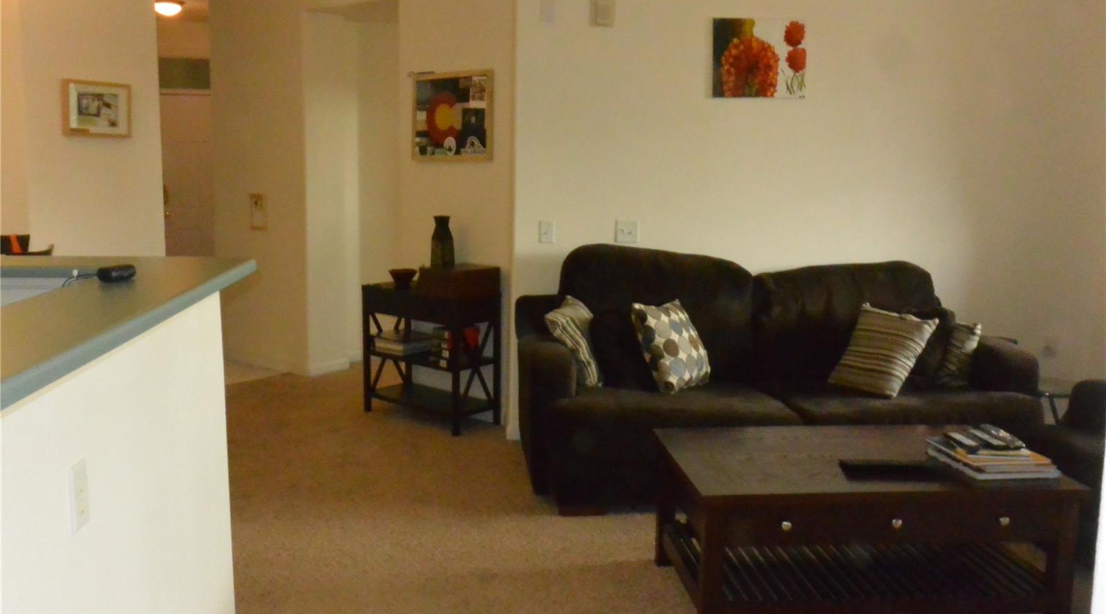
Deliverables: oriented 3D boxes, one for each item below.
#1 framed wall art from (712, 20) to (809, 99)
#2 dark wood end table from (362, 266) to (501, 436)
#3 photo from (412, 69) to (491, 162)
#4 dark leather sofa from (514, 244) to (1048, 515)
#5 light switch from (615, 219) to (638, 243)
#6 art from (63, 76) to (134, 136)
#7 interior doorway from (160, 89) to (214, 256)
[{"bbox_3d":[1.037,-1.241,5.063,0.474,0.392,0.030,1,9,-2],"label":"framed wall art"},{"bbox_3d":[-0.679,0.225,5.668,0.780,0.810,0.351,9,12,41],"label":"dark wood end table"},{"bbox_3d":[-0.544,-1.010,5.377,0.645,0.469,0.025,9,12,43],"label":"photo"},{"bbox_3d":[0.958,0.292,4.703,2.235,1.020,1.063,1,9,-2],"label":"dark leather sofa"},{"bbox_3d":[0.378,-0.384,5.180,0.120,0.115,0.012,1,9,-2],"label":"light switch"},{"bbox_3d":[-2.289,-0.993,5.104,0.030,0.272,0.328,9,12,43],"label":"art"},{"bbox_3d":[-3.303,-1.010,9.603,0.970,2.060,0.100,0,9,-4],"label":"interior doorway"}]

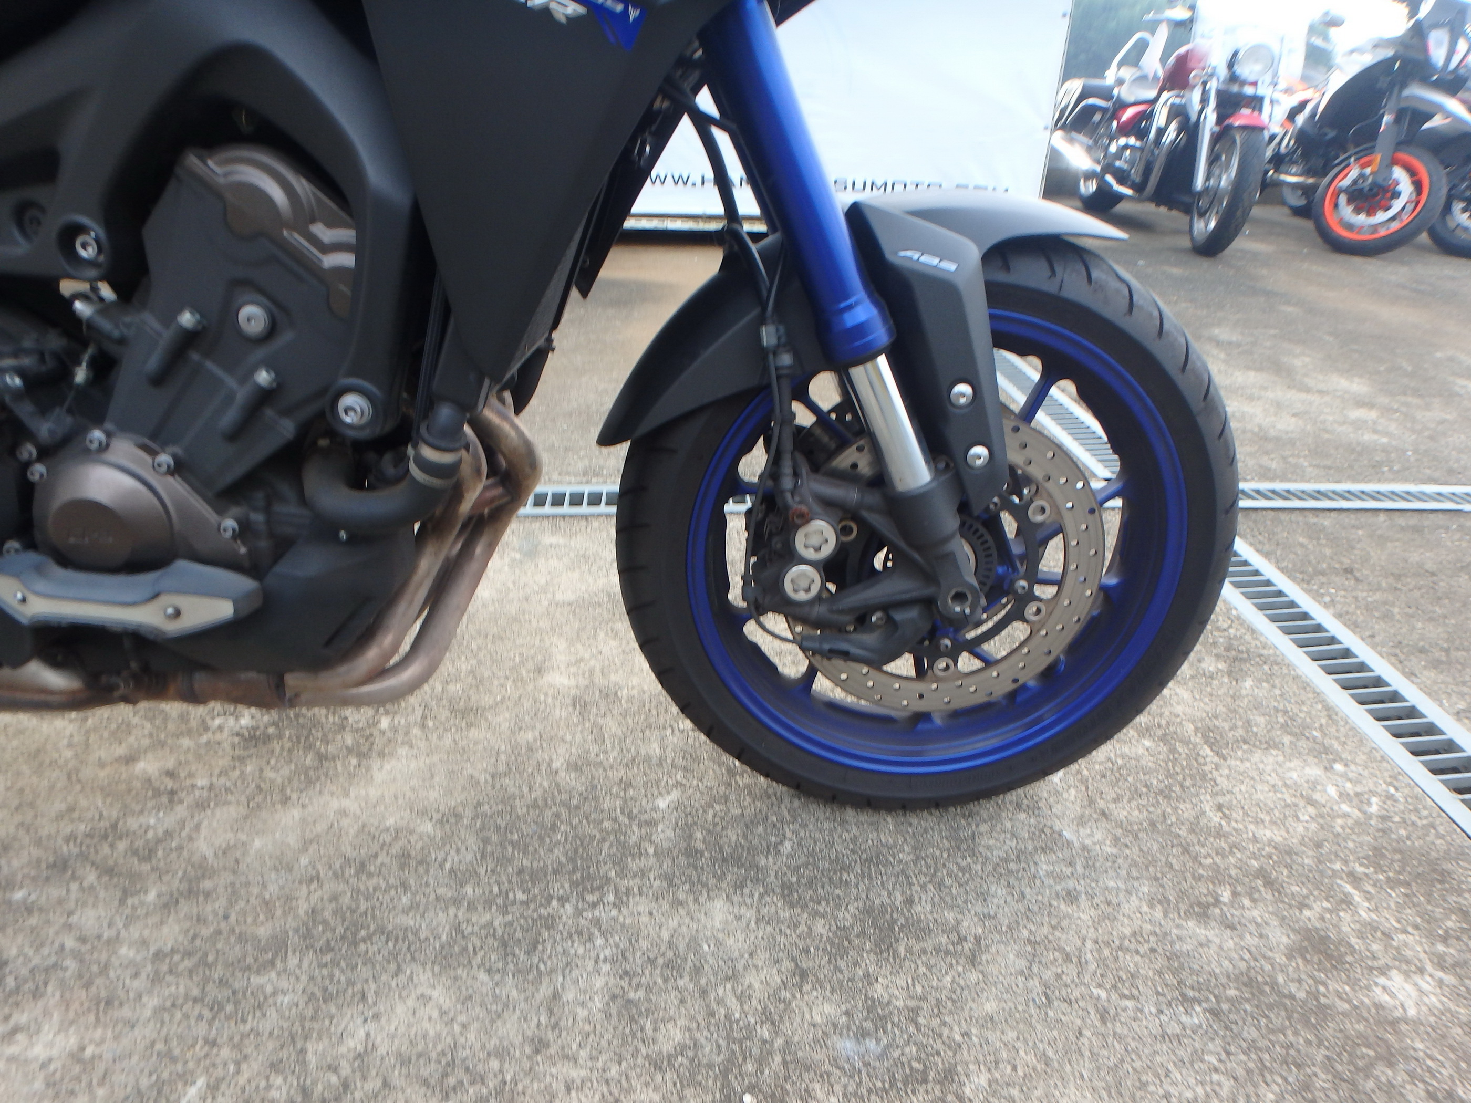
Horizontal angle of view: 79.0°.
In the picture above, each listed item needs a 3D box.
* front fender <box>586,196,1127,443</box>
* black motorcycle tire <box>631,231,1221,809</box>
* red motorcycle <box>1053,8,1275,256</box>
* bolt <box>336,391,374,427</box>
[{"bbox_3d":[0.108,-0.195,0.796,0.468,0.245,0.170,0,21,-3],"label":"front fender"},{"bbox_3d":[0.186,-0.006,0.874,0.600,0.600,0.120,0,21,-3],"label":"black motorcycle tire"},{"bbox_3d":[2.553,-2.516,5.195,0.900,1.230,2.400,2,27,1],"label":"red motorcycle"},{"bbox_3d":[-0.269,-0.100,0.630,0.025,0.025,0.016,0,21,-4],"label":"bolt"}]

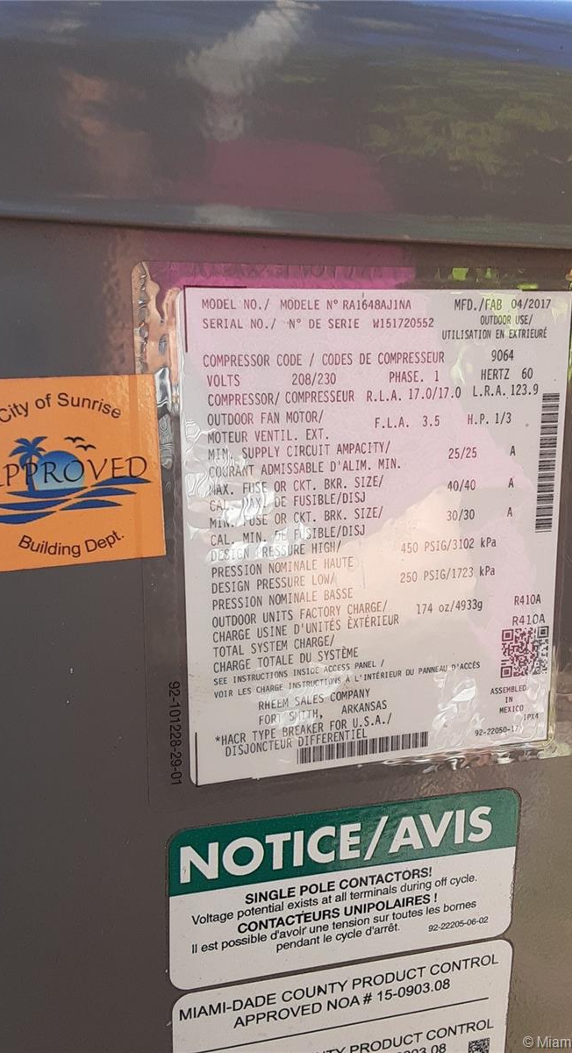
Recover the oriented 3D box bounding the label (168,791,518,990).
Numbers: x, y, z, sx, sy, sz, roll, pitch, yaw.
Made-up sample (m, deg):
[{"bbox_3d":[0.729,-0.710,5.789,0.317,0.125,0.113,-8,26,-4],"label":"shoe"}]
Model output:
[{"bbox_3d":[0.018,0.100,0.226,0.100,0.048,0.001,-3,11,-13],"label":"label"}]

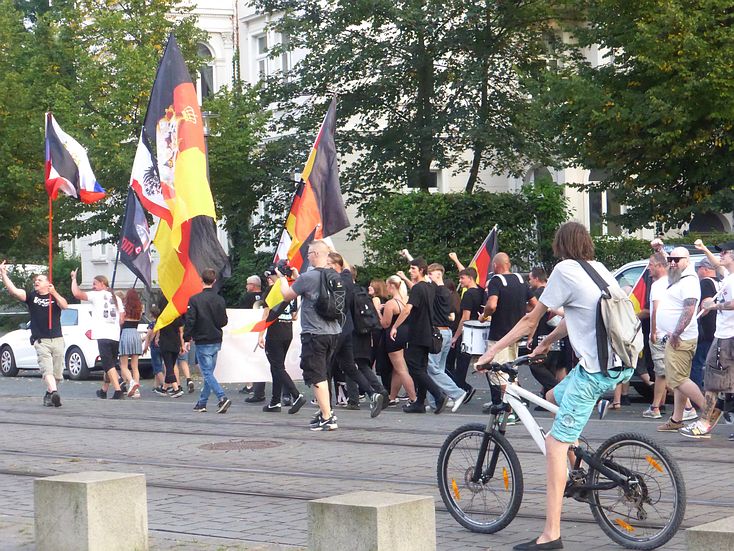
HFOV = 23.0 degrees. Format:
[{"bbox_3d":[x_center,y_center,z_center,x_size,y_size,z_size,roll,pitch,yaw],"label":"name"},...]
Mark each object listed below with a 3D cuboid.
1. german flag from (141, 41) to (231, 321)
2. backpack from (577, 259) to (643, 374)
[{"bbox_3d":[-2.477,-1.269,24.600,1.200,3.950,0.650,-2,0,-6],"label":"german flag"},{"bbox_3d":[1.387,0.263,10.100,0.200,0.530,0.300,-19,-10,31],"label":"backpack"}]

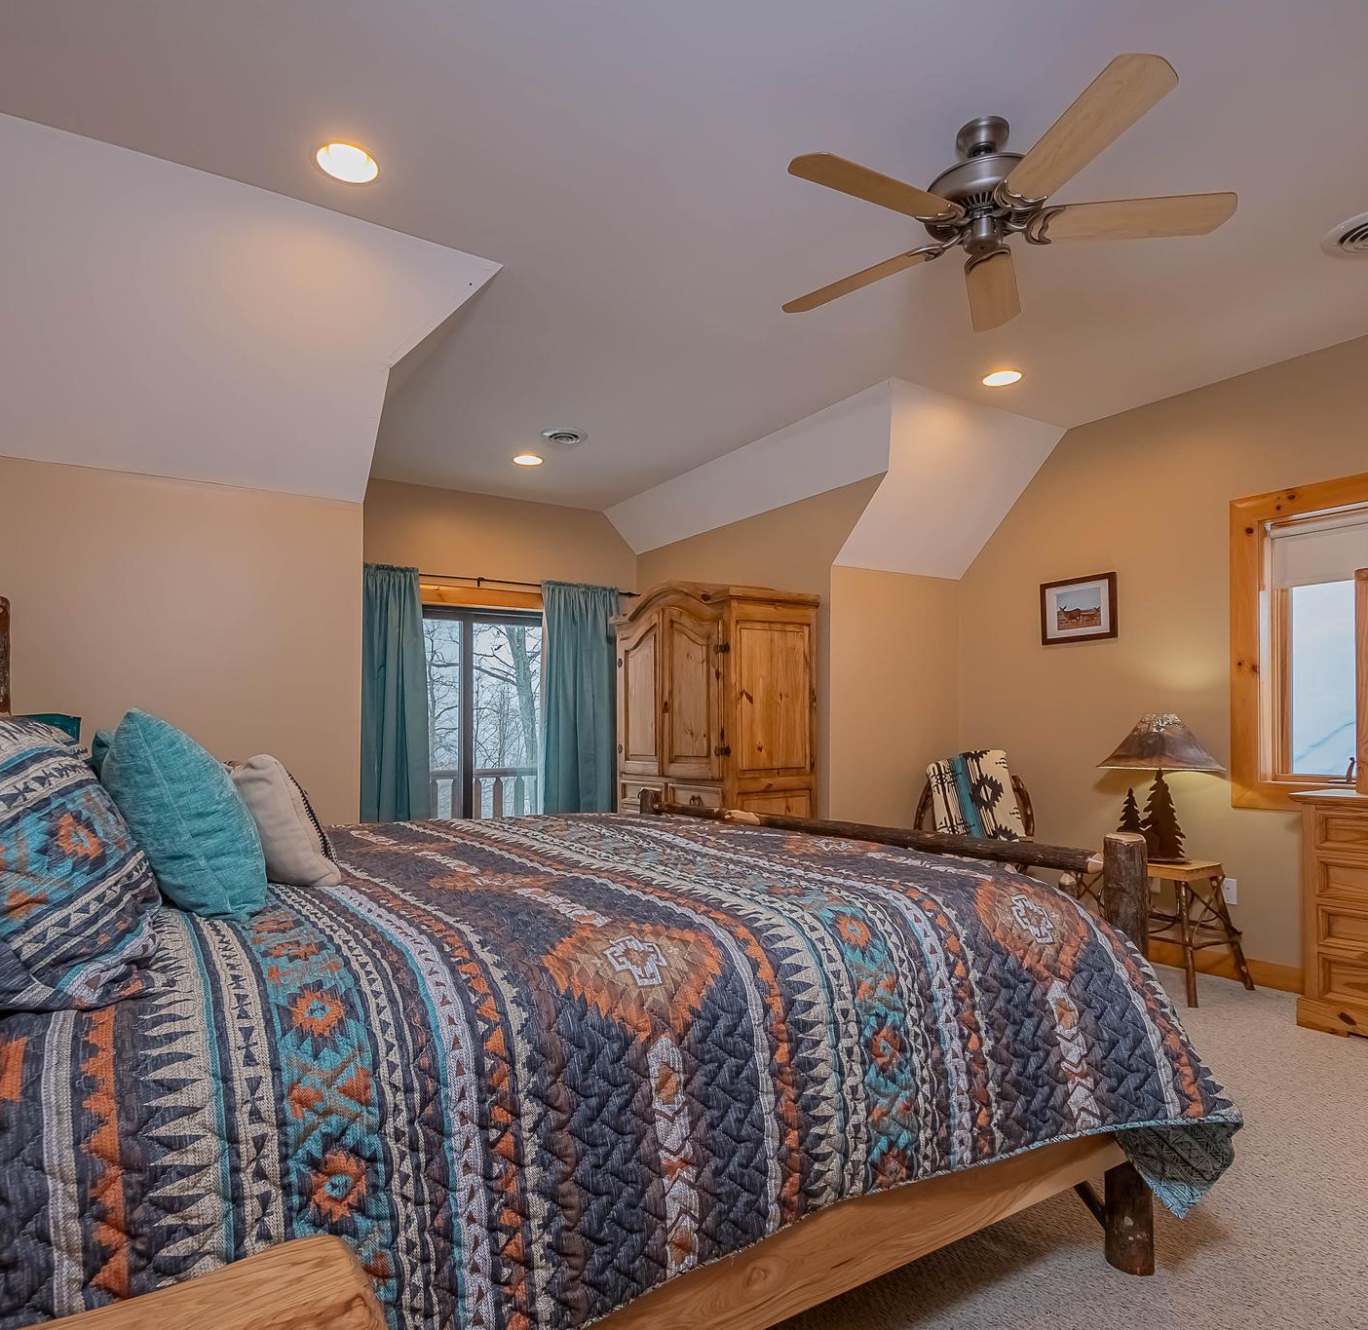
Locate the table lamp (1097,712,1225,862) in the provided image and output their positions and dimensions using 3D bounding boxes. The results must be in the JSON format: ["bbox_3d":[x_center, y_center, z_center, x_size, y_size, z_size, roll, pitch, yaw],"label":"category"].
[{"bbox_3d":[2.166,0.560,3.776,0.500,0.660,0.500,3,-4,-31],"label":"table lamp"}]

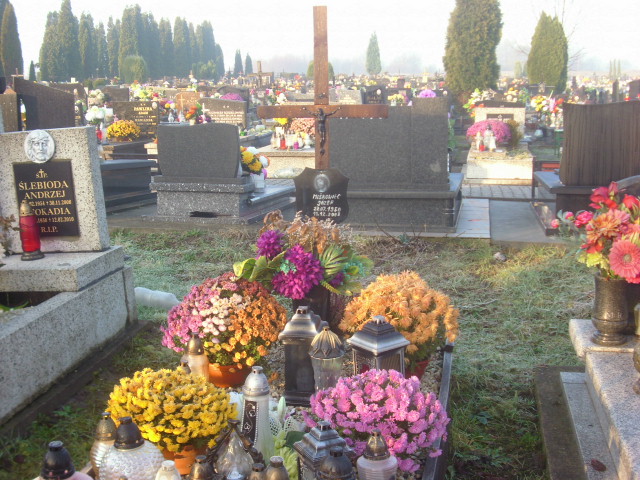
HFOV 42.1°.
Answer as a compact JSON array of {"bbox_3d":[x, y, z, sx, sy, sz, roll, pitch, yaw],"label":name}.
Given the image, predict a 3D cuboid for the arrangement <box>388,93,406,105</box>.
[{"bbox_3d":[1.700,-3.093,18.251,0.390,0.260,0.330,0,12,0],"label":"arrangement"}]

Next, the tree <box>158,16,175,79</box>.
[{"bbox_3d":[-18.884,-23.503,102.363,2.100,7.256,2.100,0,12,0],"label":"tree"}]

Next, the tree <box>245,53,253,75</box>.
[{"bbox_3d":[-8.805,-21.187,102.841,0.985,3.883,0.985,0,11,0],"label":"tree"}]

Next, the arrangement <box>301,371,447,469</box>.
[{"bbox_3d":[0.200,0.626,2.900,0.500,0.340,0.480,2,12,11],"label":"arrangement"}]

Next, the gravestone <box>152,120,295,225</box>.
[{"bbox_3d":[-1.050,-0.868,9.309,1.060,1.000,2.100,2,12,11],"label":"gravestone"}]

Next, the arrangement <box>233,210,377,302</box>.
[{"bbox_3d":[-0.078,0.075,3.928,0.600,0.368,0.460,1,12,3],"label":"arrangement"}]

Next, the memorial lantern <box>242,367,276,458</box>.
[{"bbox_3d":[-0.220,0.611,2.940,0.100,0.340,0.100,0,11,0],"label":"memorial lantern"}]

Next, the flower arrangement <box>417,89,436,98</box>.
[{"bbox_3d":[2.765,-3.747,21.500,0.500,0.340,0.480,2,12,11],"label":"flower arrangement"}]

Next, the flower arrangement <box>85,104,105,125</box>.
[{"bbox_3d":[-2.886,-1.610,10.695,0.280,0.248,0.250,0,12,0],"label":"flower arrangement"}]

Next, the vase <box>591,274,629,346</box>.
[{"bbox_3d":[1.317,0.318,3.780,0.170,0.305,0.170,2,12,11],"label":"vase"}]

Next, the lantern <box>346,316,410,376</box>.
[{"bbox_3d":[0.250,0.488,3.567,0.185,0.333,0.185,11,16,44],"label":"lantern"}]

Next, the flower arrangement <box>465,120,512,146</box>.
[{"bbox_3d":[2.795,-1.775,13.800,0.700,0.400,0.640,2,12,11],"label":"flower arrangement"}]

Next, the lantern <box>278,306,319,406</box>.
[{"bbox_3d":[-0.081,0.454,3.272,0.157,0.391,0.157,1,12,3],"label":"lantern"}]

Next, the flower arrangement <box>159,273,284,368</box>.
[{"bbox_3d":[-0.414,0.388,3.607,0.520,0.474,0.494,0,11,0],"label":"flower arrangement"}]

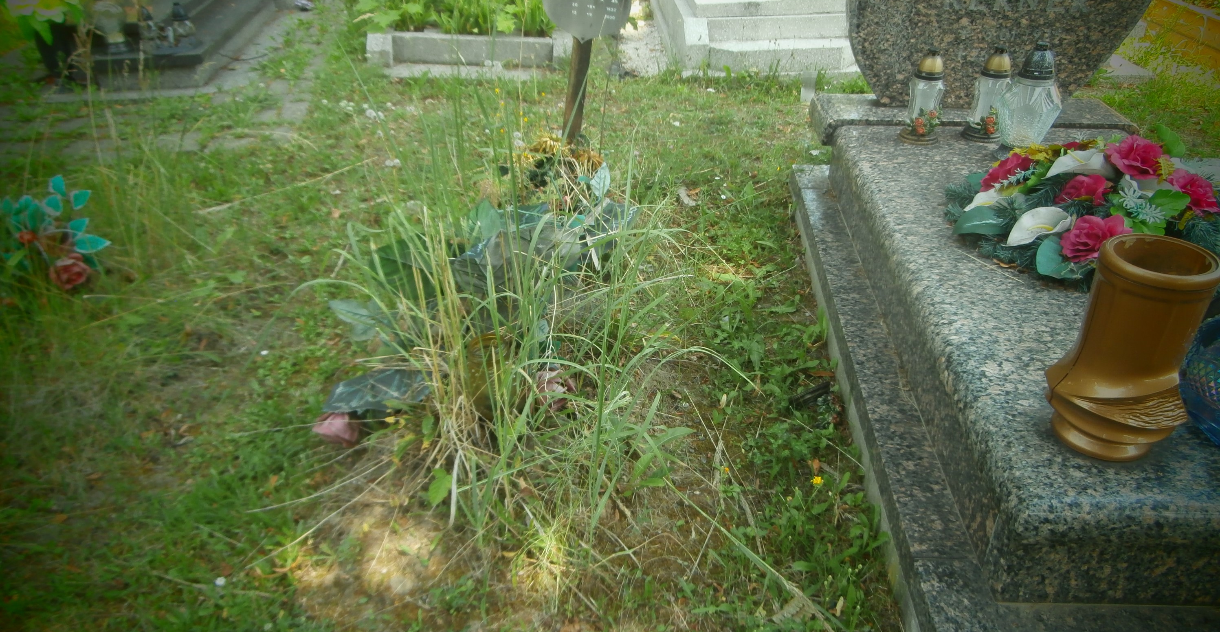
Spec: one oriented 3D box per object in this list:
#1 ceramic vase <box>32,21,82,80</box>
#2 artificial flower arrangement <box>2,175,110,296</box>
[{"bbox_3d":[-2.651,-1.262,4.009,0.180,0.240,0.180,-1,34,0],"label":"ceramic vase"},{"bbox_3d":[-1.593,-0.227,2.441,0.290,0.300,0.250,-23,40,-29],"label":"artificial flower arrangement"}]

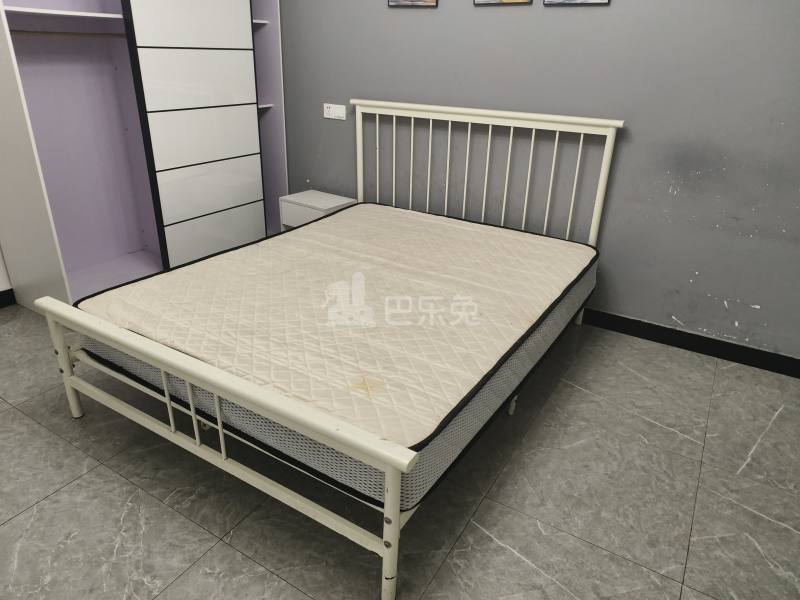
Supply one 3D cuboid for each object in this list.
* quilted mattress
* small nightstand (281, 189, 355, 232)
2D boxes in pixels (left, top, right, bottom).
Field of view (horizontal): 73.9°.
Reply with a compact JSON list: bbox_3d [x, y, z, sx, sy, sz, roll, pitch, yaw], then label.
[{"bbox_3d":[-0.072,-0.048,2.352,1.473,0.170,1.973,16,27,29],"label":"quilted mattress"},{"bbox_3d":[-0.542,-0.436,3.600,0.415,0.497,0.300,18,29,32],"label":"small nightstand"}]

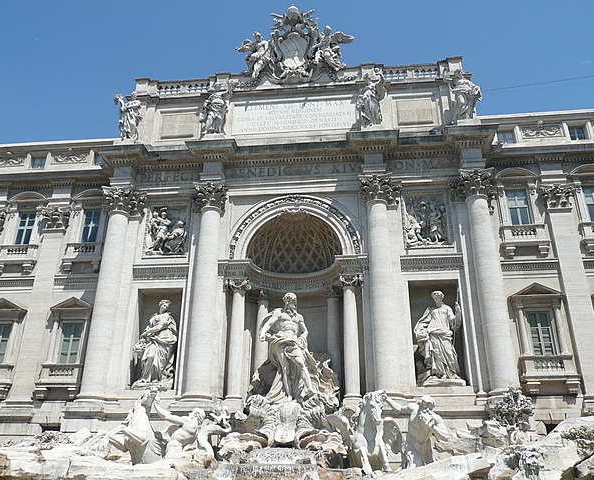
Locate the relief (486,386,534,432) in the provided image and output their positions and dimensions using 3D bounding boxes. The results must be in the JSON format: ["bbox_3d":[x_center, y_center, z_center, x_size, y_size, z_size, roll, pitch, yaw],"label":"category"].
[{"bbox_3d":[8.299,6.494,20.044,1.634,1.663,1.287,-2,-23,6],"label":"relief"}]

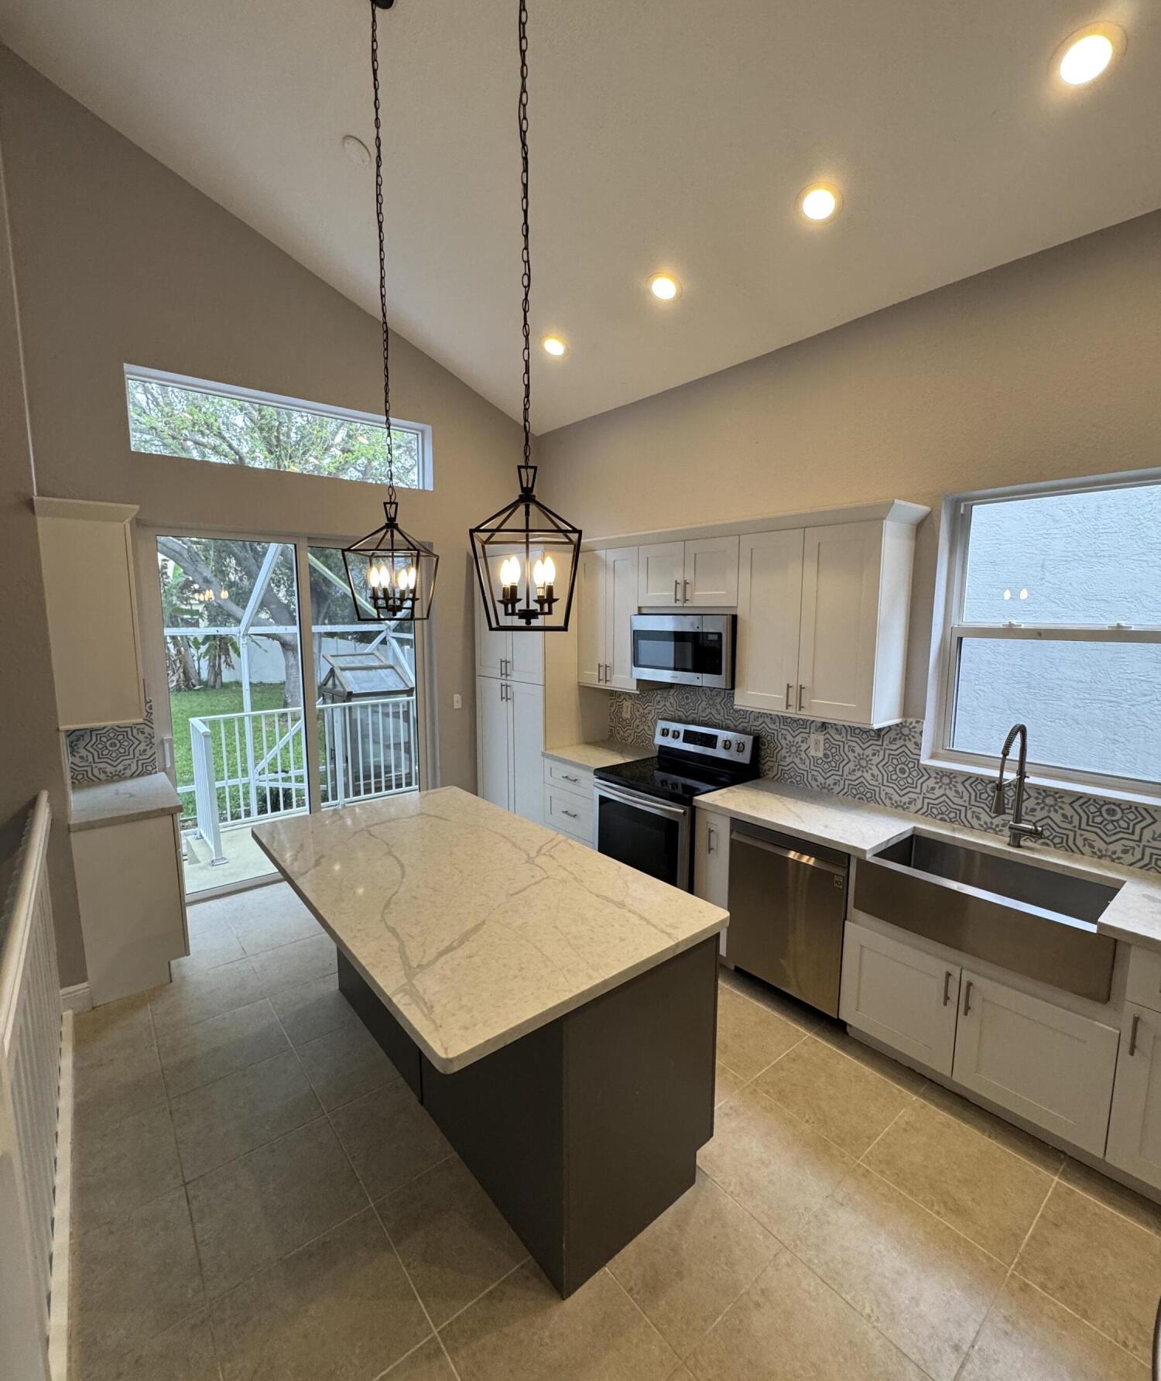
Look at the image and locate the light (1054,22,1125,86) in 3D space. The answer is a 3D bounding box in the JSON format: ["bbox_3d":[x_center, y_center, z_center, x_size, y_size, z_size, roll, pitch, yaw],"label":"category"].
[{"bbox_3d":[1.532,-1.919,1.891,0.185,0.030,0.185,22,-8,-39],"label":"light"}]

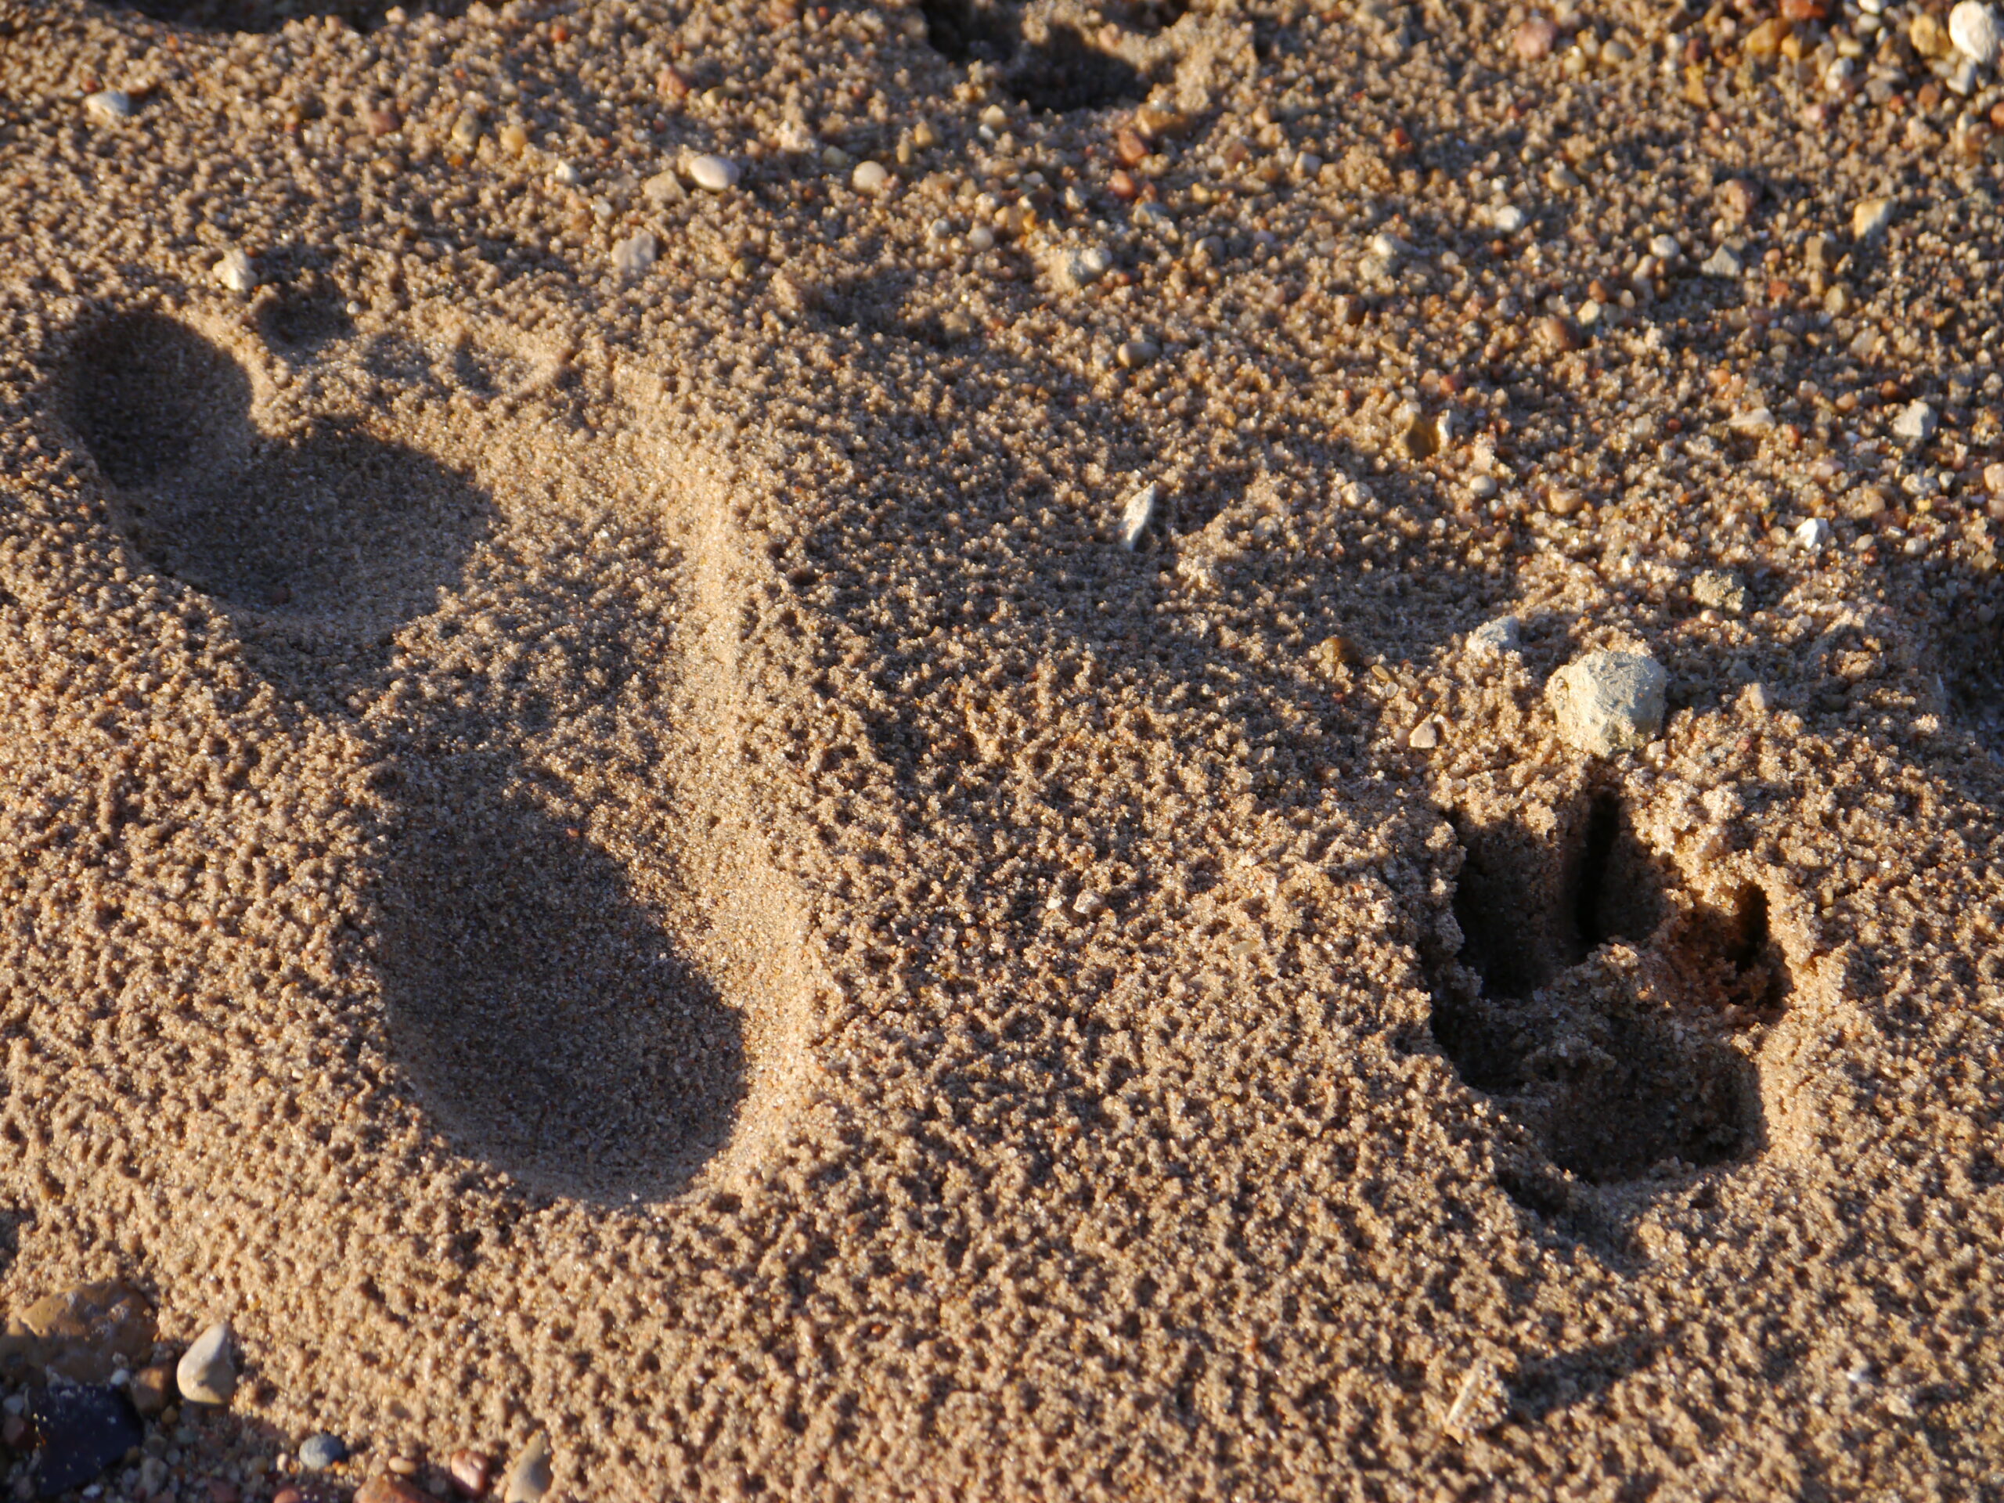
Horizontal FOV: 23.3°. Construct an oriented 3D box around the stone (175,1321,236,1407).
[{"bbox_3d":[-0.141,0.108,0.859,0.010,0.011,0.017,0,51,0],"label":"stone"}]

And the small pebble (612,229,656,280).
[{"bbox_3d":[-0.074,-0.100,0.980,0.009,0.008,0.011,0,43,0],"label":"small pebble"}]

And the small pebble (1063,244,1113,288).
[{"bbox_3d":[0.018,-0.103,1.031,0.010,0.007,0.011,0,51,0],"label":"small pebble"}]

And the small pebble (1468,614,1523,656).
[{"bbox_3d":[0.091,-0.021,0.896,0.010,0.007,0.008,-14,45,-14],"label":"small pebble"}]

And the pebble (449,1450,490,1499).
[{"bbox_3d":[-0.082,0.112,0.753,0.007,0.006,0.008,0,43,0],"label":"pebble"}]

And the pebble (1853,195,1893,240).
[{"bbox_3d":[0.177,-0.108,0.989,0.008,0.008,0.010,7,43,7],"label":"pebble"}]

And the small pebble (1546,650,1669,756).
[{"bbox_3d":[0.118,-0.010,0.952,0.024,0.019,0.021,0,51,0],"label":"small pebble"}]

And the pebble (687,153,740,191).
[{"bbox_3d":[-0.059,-0.119,1.001,0.011,0.006,0.009,14,45,14],"label":"pebble"}]

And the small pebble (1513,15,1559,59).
[{"bbox_3d":[0.118,-0.158,1.075,0.010,0.008,0.011,0,51,0],"label":"small pebble"}]

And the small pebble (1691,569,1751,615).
[{"bbox_3d":[0.144,-0.032,0.974,0.012,0.008,0.010,0,51,0],"label":"small pebble"}]

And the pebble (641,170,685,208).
[{"bbox_3d":[-0.069,-0.115,0.997,0.009,0.006,0.008,0,43,0],"label":"pebble"}]

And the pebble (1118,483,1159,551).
[{"bbox_3d":[0.026,-0.045,0.921,0.006,0.007,0.017,10,44,11],"label":"pebble"}]

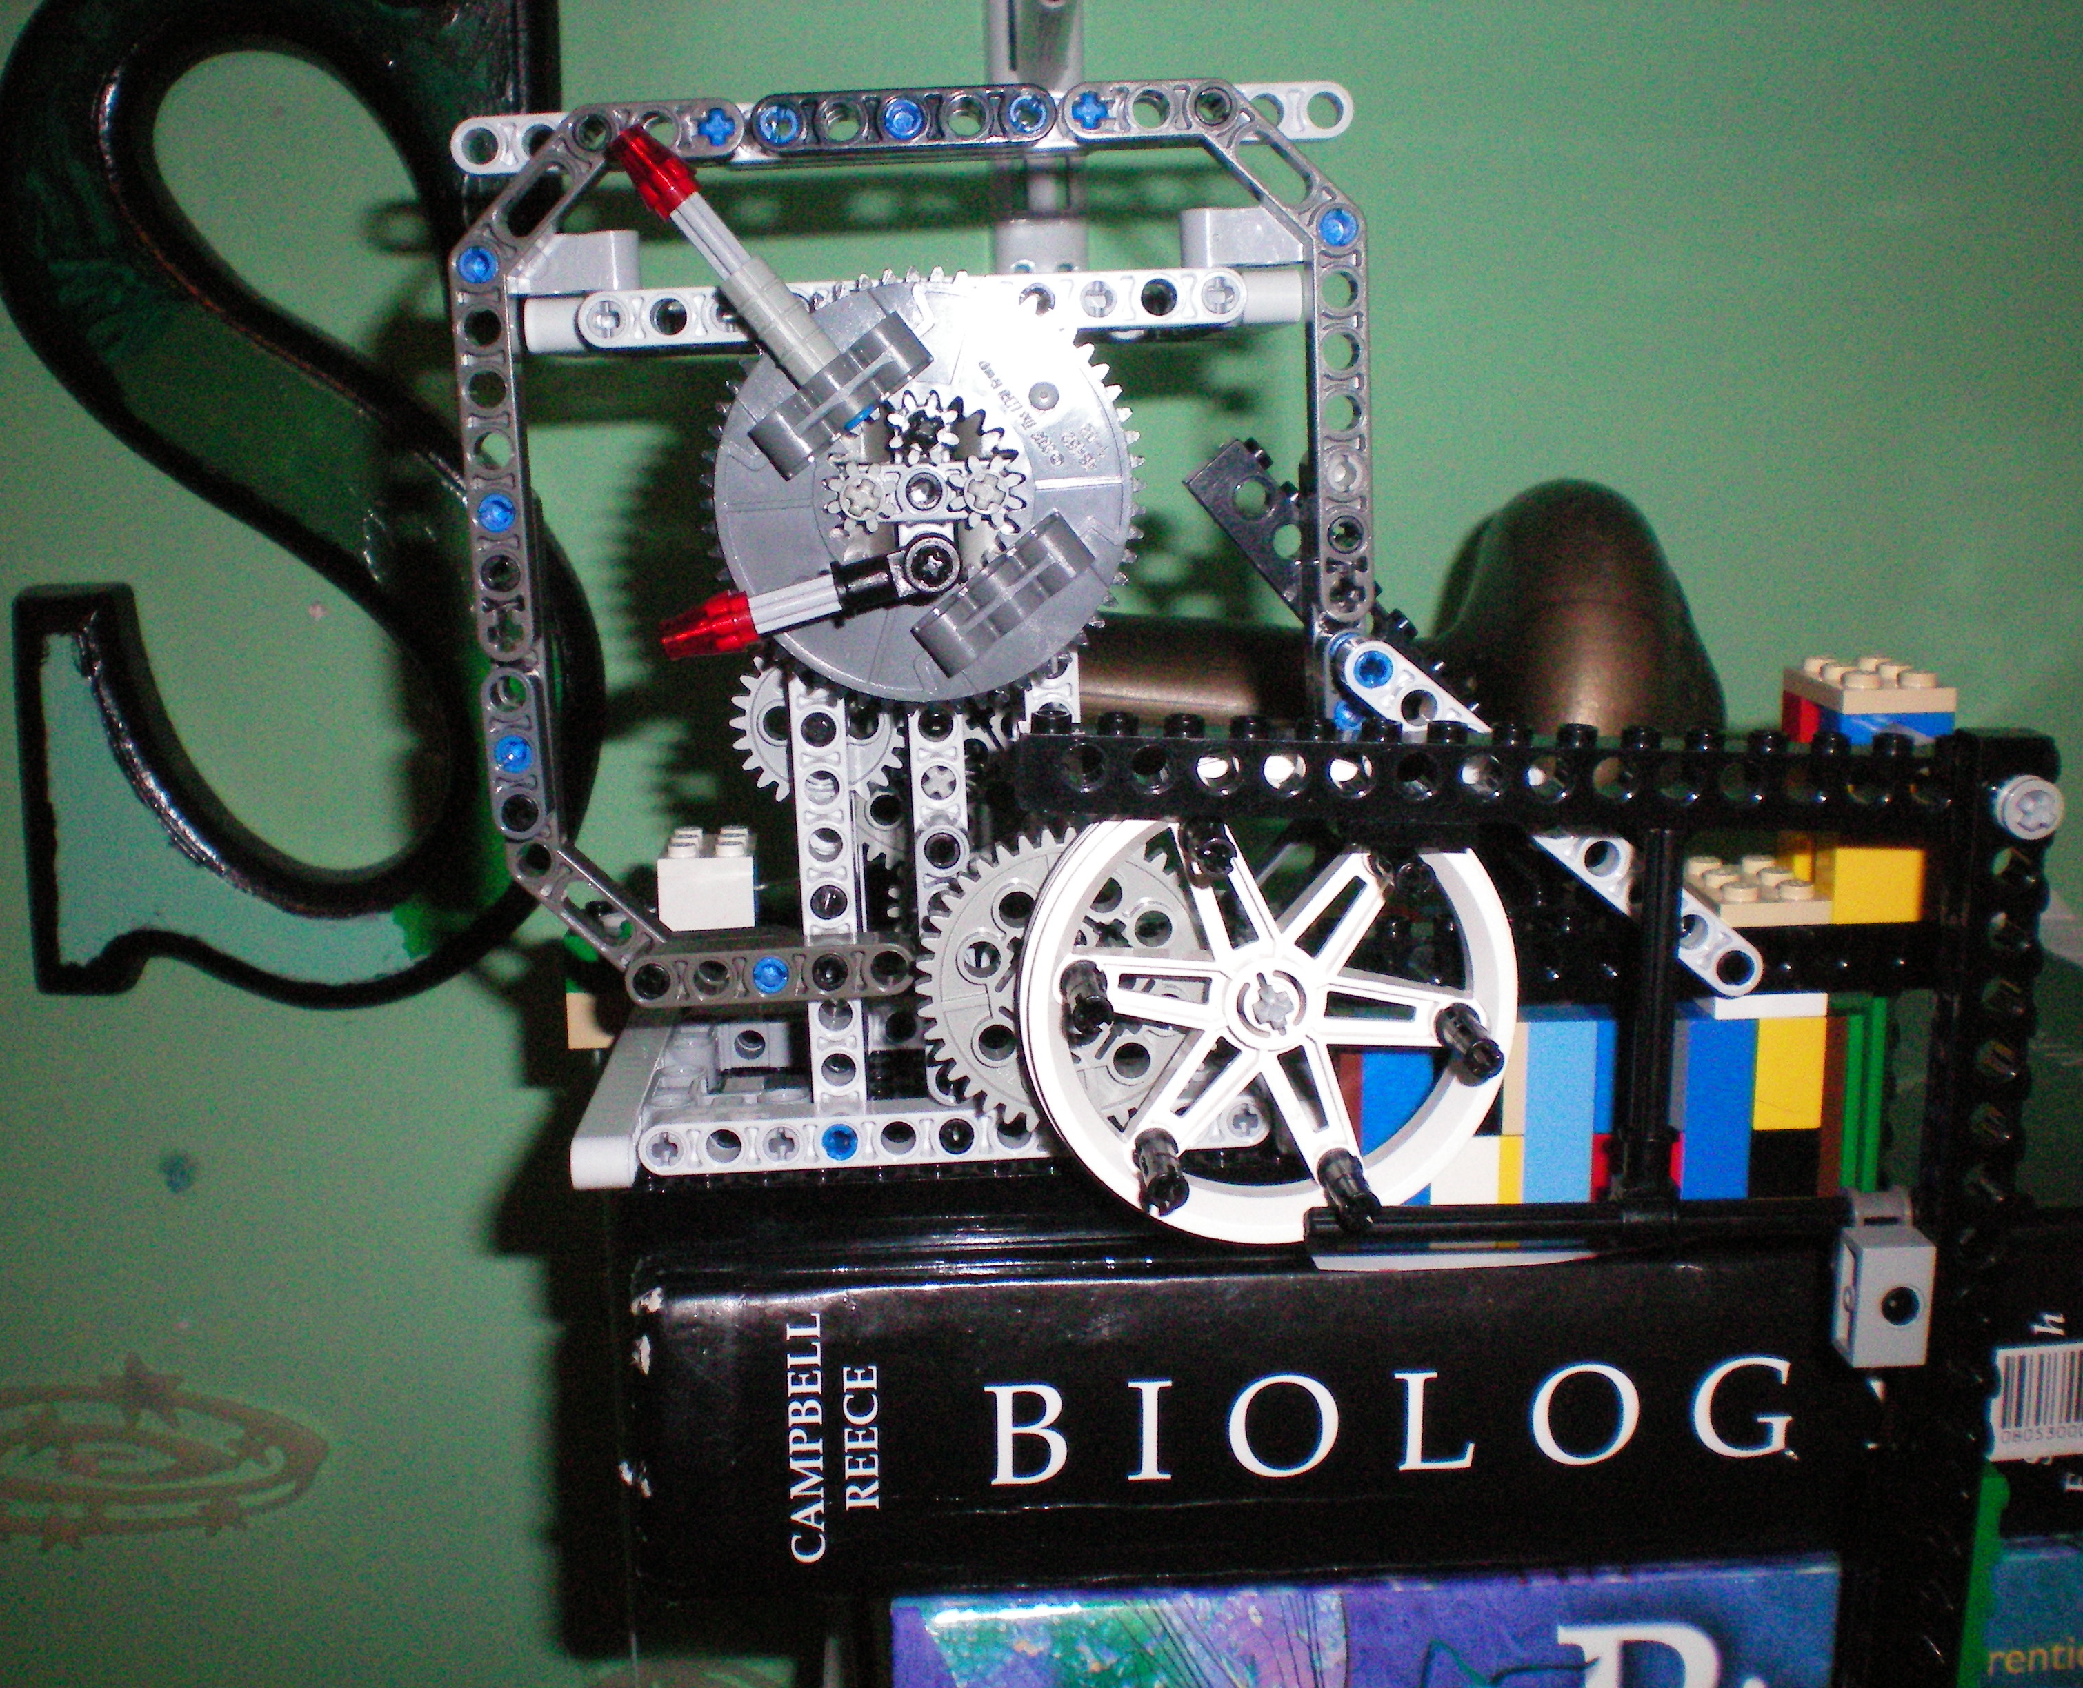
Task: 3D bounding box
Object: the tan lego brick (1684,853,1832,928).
[{"bbox_3d":[0.102,0.006,0.355,0.016,0.005,0.024,-3,9,-2],"label":"tan lego brick"}]

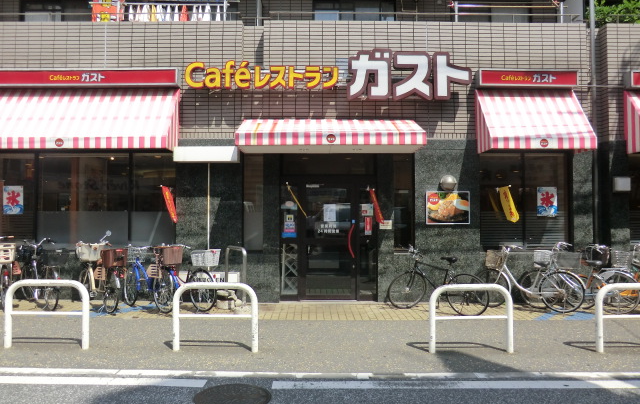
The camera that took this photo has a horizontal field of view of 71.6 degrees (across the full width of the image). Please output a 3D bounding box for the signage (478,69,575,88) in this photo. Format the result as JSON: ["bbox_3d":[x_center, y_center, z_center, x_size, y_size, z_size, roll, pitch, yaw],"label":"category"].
[{"bbox_3d":[3.657,-2.160,7.875,1.713,0.316,0.220,0,-1,0],"label":"signage"}]

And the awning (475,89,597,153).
[{"bbox_3d":[3.683,-1.433,7.623,1.699,1.158,0.700,0,-1,0],"label":"awning"}]

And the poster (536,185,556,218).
[{"bbox_3d":[4.076,0.004,7.950,0.360,0.520,0.020,0,-1,0],"label":"poster"}]

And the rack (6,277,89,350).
[{"bbox_3d":[-3.228,1.328,5.250,1.000,0.825,0.078,0,-1,0],"label":"rack"}]

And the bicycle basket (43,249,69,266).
[{"bbox_3d":[-4.365,0.919,7.380,0.290,0.270,0.370,-1,-2,41],"label":"bicycle basket"}]

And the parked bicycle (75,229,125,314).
[{"bbox_3d":[-3.680,1.146,7.373,1.750,1.250,0.580,-1,-1,45],"label":"parked bicycle"}]

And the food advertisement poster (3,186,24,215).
[{"bbox_3d":[-5.519,-0.025,8.001,0.369,0.508,0.020,0,-1,0],"label":"food advertisement poster"}]

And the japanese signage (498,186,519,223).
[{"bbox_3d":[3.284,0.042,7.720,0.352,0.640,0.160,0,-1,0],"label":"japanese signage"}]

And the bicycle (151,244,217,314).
[{"bbox_3d":[-2.330,1.257,7.500,1.680,1.070,0.560,-1,-1,38],"label":"bicycle"}]

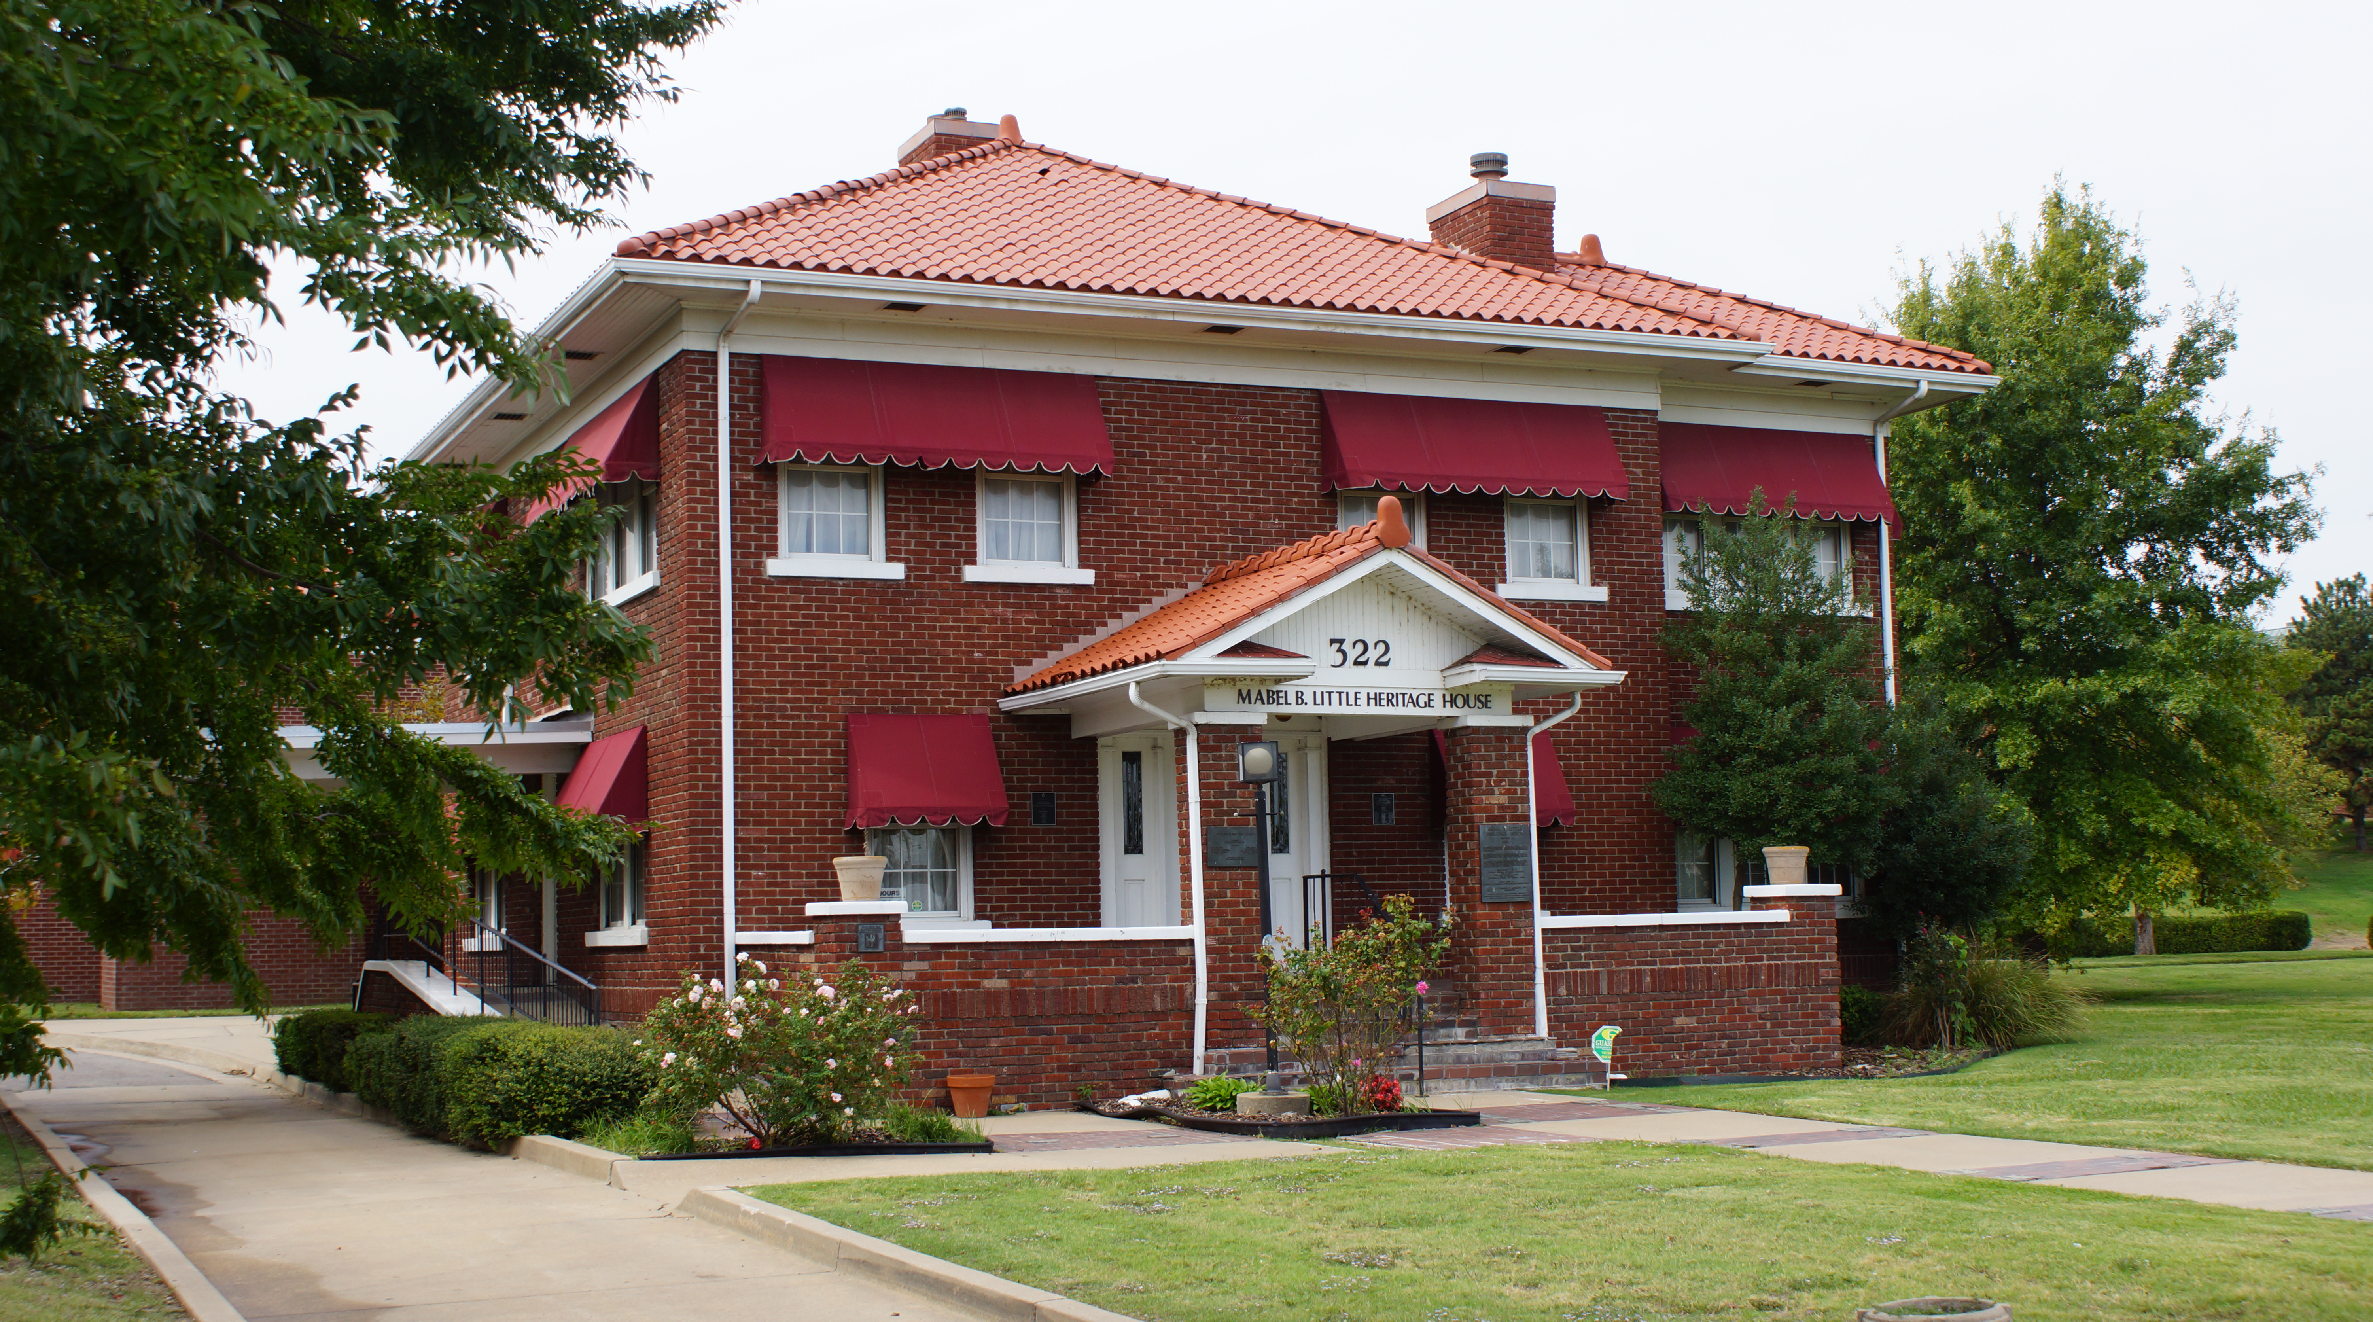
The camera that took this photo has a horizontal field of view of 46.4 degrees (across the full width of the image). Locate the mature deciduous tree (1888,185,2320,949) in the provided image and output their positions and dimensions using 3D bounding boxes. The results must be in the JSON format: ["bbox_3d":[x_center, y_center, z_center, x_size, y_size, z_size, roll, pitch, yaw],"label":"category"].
[{"bbox_3d":[17.445,-1.745,53.000,8.554,14.732,8.554,1,-6,-24],"label":"mature deciduous tree"}]

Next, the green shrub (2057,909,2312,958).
[{"bbox_3d":[19.021,5.268,52.916,5.900,0.730,1.000,1,-6,-25],"label":"green shrub"}]

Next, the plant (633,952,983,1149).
[{"bbox_3d":[-2.438,2.522,17.799,2.220,1.250,1.600,-2,-6,0],"label":"plant"}]

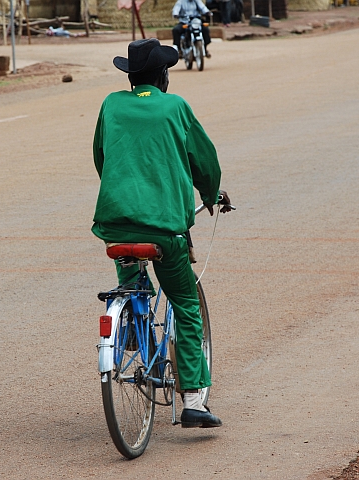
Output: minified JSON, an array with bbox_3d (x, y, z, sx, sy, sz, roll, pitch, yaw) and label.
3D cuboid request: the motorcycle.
[{"bbox_3d":[0.300,-3.811,54.702,0.750,1.060,1.960,-1,6,-10],"label":"motorcycle"}]

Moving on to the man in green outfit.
[{"bbox_3d":[-0.081,-0.038,12.149,0.570,1.660,0.680,1,6,15],"label":"man in green outfit"}]

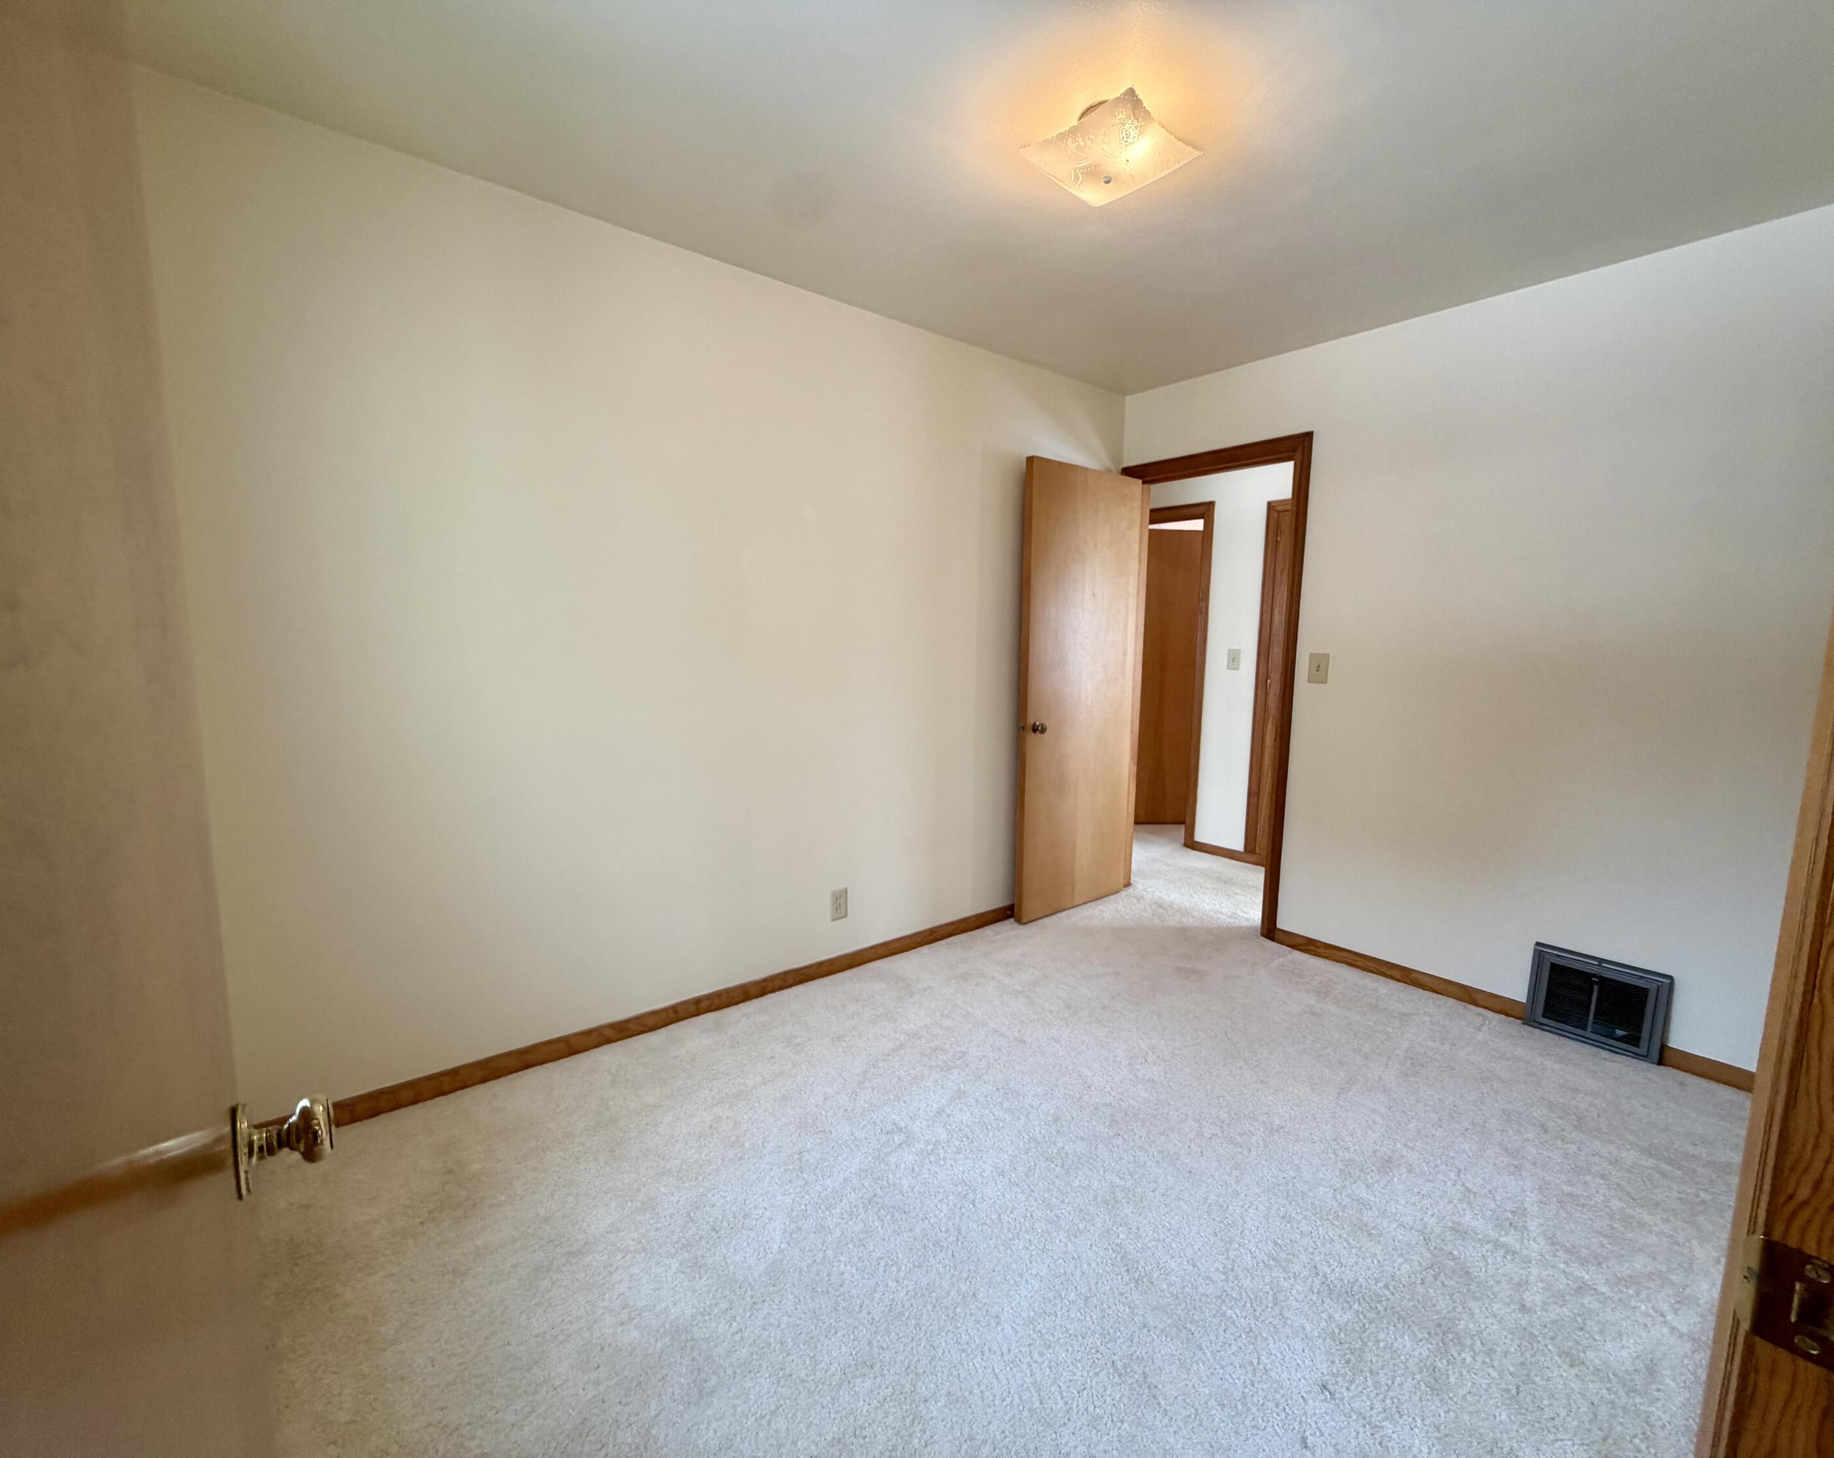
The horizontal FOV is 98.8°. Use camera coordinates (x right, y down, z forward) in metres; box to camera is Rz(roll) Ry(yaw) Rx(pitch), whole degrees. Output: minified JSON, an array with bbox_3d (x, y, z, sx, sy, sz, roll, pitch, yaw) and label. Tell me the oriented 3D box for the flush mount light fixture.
[{"bbox_3d":[0.444,-1.304,1.796,0.305,0.115,0.305,-6,10,-43],"label":"flush mount light fixture"}]

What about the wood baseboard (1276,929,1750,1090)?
[{"bbox_3d":[2.006,0.957,2.806,0.016,0.062,1.470,-5,9,-39],"label":"wood baseboard"}]

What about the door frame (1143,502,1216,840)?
[{"bbox_3d":[1.508,-0.346,5.049,0.120,2.088,0.800,-5,9,-39],"label":"door frame"}]

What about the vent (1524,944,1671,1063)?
[{"bbox_3d":[2.193,0.880,2.539,0.040,0.283,0.333,-5,9,-39],"label":"vent"}]

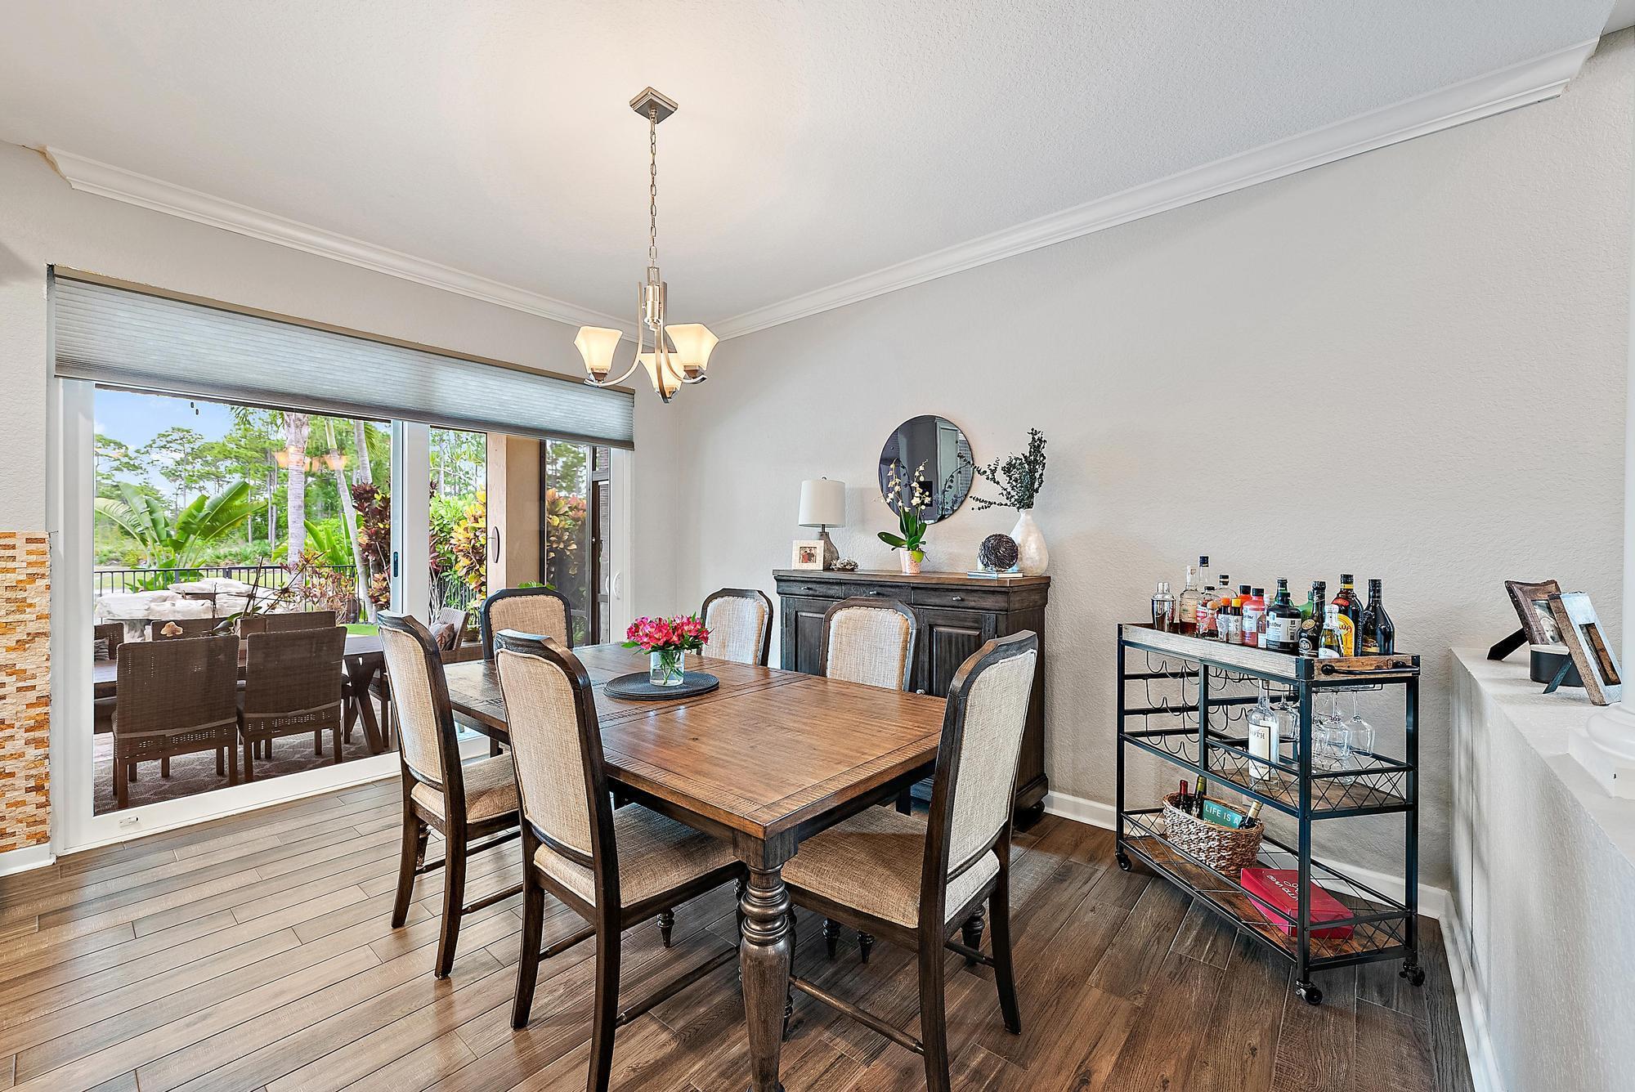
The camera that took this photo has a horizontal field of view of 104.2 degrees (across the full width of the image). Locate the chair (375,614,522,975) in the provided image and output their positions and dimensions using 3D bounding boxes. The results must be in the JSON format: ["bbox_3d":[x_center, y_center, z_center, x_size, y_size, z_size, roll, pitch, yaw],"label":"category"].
[{"bbox_3d":[-1.130,0.745,2.163,0.480,1.050,0.575,0,0,41],"label":"chair"}]

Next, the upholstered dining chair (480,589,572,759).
[{"bbox_3d":[-1.262,0.745,3.040,0.575,1.050,0.480,0,0,40],"label":"upholstered dining chair"}]

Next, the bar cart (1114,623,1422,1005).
[{"bbox_3d":[1.479,0.789,2.167,0.419,0.961,0.798,0,0,-11],"label":"bar cart"}]

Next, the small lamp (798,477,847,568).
[{"bbox_3d":[0.029,-0.126,3.749,0.280,0.545,0.280,0,0,0],"label":"small lamp"}]

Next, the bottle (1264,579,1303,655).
[{"bbox_3d":[1.437,0.233,1.958,0.093,0.232,0.095,0,0,-37],"label":"bottle"}]

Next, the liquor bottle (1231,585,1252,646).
[{"bbox_3d":[1.444,0.250,2.150,0.066,0.223,0.066,0,0,-41],"label":"liquor bottle"}]

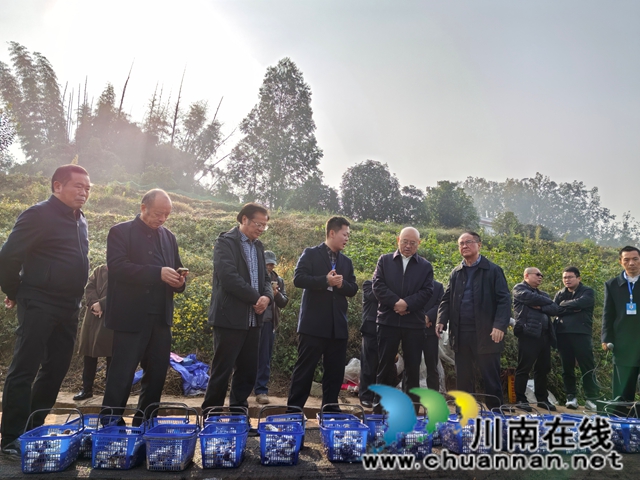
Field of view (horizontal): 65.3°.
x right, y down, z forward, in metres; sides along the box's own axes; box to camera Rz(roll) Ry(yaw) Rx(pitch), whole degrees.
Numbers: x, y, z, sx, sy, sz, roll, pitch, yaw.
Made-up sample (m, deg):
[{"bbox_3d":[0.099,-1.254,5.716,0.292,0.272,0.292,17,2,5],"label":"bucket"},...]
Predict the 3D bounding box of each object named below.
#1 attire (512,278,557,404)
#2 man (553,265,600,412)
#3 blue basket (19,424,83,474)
[{"bbox_3d":[2.586,1.222,5.990,0.540,1.460,0.380,9,-15,-31],"label":"attire"},{"bbox_3d":[3.037,1.142,5.910,0.540,1.670,0.380,-4,-14,29],"label":"man"},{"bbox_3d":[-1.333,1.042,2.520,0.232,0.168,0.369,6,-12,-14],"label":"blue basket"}]

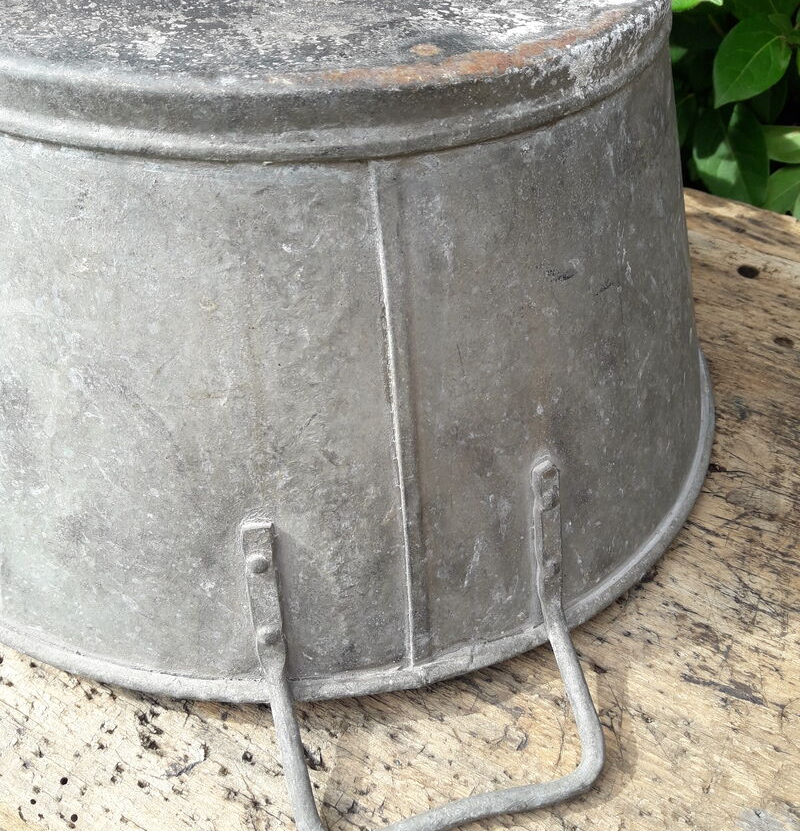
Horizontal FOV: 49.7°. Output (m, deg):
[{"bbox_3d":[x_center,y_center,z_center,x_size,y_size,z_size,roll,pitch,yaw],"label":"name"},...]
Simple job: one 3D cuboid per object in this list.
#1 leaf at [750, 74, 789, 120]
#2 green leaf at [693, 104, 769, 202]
[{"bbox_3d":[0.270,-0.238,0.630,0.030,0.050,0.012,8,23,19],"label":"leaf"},{"bbox_3d":[0.231,-0.181,0.600,0.047,0.078,0.018,-10,19,30],"label":"green leaf"}]

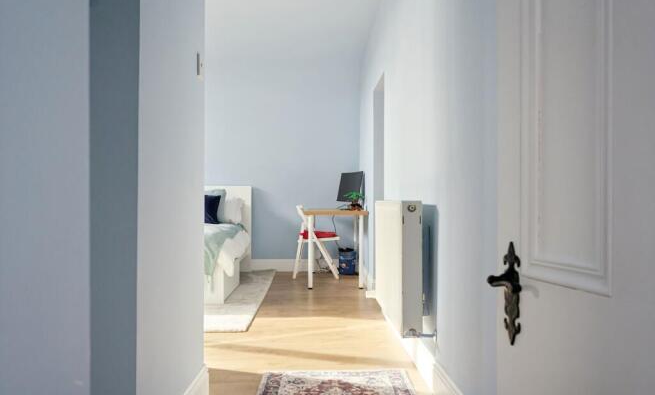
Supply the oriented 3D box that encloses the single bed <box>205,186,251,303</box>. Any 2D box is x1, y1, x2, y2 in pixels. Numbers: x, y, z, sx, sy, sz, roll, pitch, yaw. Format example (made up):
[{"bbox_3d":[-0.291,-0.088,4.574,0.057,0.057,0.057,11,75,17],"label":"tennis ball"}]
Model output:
[{"bbox_3d":[-1.670,0.365,5.330,1.650,1.000,2.040,0,0,-1],"label":"single bed"}]

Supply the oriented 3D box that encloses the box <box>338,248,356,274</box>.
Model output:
[{"bbox_3d":[0.228,0.722,6.130,0.190,0.285,0.180,0,0,0],"label":"box"}]

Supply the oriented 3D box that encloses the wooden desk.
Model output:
[{"bbox_3d":[0.084,0.495,5.680,0.600,0.740,1.200,0,0,0],"label":"wooden desk"}]

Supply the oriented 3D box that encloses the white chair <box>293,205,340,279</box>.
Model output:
[{"bbox_3d":[-0.110,0.475,5.970,0.500,0.780,0.440,0,0,2],"label":"white chair"}]

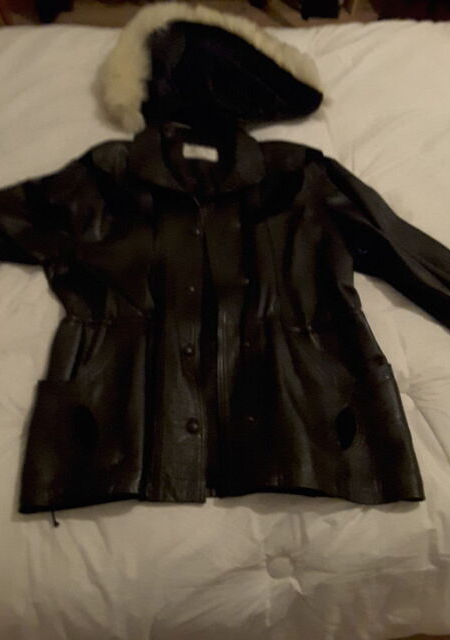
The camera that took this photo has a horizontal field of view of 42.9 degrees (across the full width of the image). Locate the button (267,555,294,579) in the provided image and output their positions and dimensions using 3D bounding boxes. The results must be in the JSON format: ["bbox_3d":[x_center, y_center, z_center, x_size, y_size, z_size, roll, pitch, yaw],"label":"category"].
[{"bbox_3d":[0.079,0.350,0.810,0.036,0.011,0.036,0,47,0],"label":"button"}]

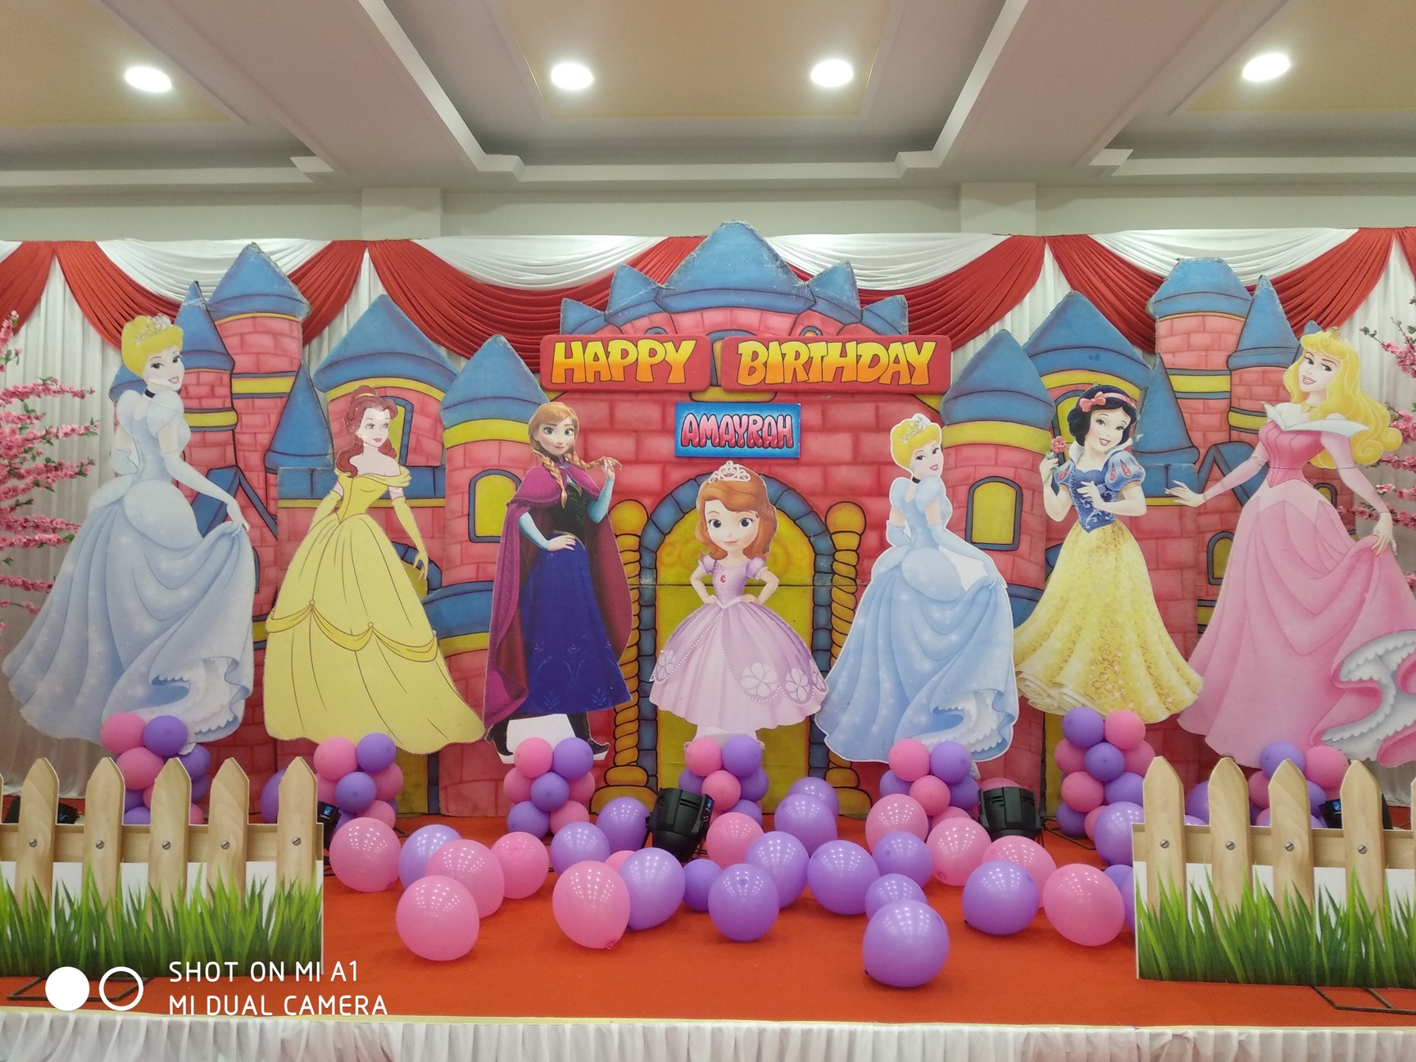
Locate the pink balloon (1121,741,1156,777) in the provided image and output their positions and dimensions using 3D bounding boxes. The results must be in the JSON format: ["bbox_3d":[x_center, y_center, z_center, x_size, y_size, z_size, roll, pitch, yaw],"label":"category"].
[{"bbox_3d":[1.794,0.956,4.450,0.162,0.167,0.162,0,0,0],"label":"pink balloon"}]

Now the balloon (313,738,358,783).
[{"bbox_3d":[-1.547,0.952,4.420,0.186,0.186,0.186,0,0,2],"label":"balloon"}]

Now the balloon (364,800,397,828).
[{"bbox_3d":[-1.370,1.194,4.390,0.172,0.172,0.172,0,0,2],"label":"balloon"}]

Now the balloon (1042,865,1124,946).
[{"bbox_3d":[1.102,1.099,3.122,0.237,0.237,0.242,0,-1,2],"label":"balloon"}]

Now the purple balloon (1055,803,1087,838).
[{"bbox_3d":[1.506,1.167,4.340,0.167,0.163,0.165,0,-1,0],"label":"purple balloon"}]

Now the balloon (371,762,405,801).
[{"bbox_3d":[-1.362,1.060,4.470,0.163,0.168,0.163,0,0,0],"label":"balloon"}]

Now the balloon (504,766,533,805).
[{"bbox_3d":[-0.779,1.069,4.460,0.160,0.165,0.160,0,0,0],"label":"balloon"}]

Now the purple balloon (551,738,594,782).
[{"bbox_3d":[-0.534,0.904,4.207,0.160,0.165,0.163,0,-1,2],"label":"purple balloon"}]

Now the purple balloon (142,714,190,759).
[{"bbox_3d":[-2.004,0.758,3.929,0.159,0.151,0.163,0,0,0],"label":"purple balloon"}]

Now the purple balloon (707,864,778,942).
[{"bbox_3d":[0.102,1.087,3.116,0.207,0.214,0.211,0,-1,2],"label":"purple balloon"}]

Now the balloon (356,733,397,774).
[{"bbox_3d":[-1.368,0.922,4.400,0.167,0.172,0.167,0,0,0],"label":"balloon"}]

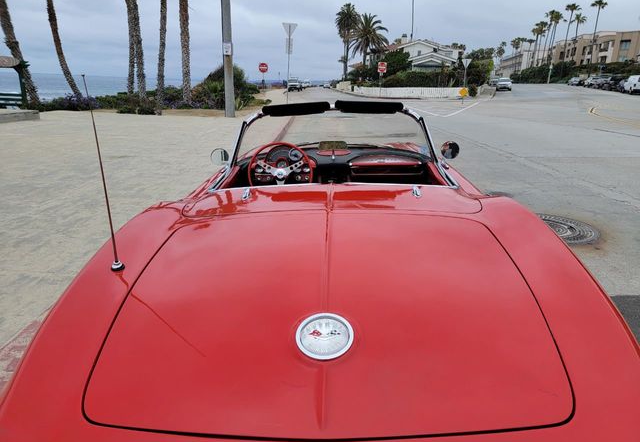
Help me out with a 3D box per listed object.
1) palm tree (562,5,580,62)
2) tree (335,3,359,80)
[{"bbox_3d":[45.151,-32.604,81.105,2.900,12.848,2.900,2,17,0],"label":"palm tree"},{"bbox_3d":[4.246,-29.392,73.233,4.300,11.820,4.300,0,17,0],"label":"tree"}]

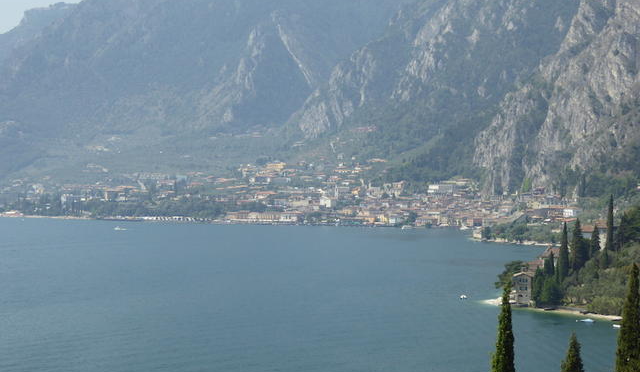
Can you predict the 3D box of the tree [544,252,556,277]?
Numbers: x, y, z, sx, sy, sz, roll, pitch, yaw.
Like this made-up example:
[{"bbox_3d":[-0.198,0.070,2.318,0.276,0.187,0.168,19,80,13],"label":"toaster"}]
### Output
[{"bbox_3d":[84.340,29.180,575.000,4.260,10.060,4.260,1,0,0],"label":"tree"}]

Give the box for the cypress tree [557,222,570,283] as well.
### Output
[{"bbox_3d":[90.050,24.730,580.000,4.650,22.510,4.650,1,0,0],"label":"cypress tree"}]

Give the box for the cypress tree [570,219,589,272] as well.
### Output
[{"bbox_3d":[98.250,22.340,595.000,6.610,20.070,6.610,1,0,0],"label":"cypress tree"}]

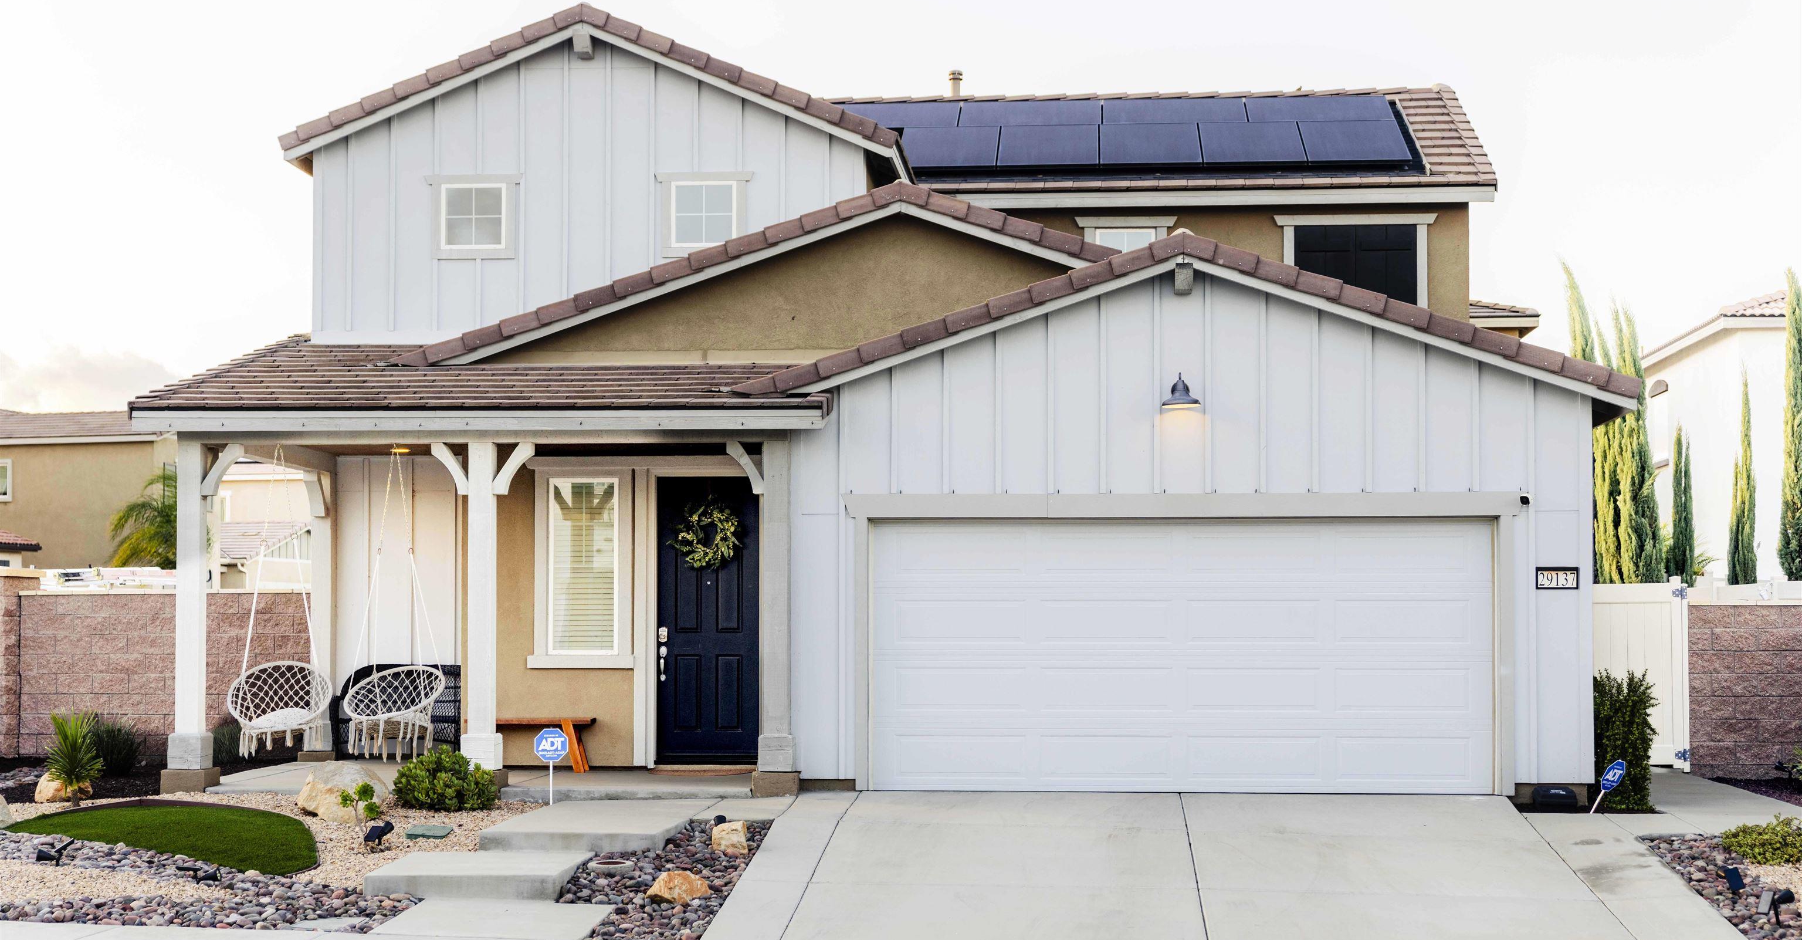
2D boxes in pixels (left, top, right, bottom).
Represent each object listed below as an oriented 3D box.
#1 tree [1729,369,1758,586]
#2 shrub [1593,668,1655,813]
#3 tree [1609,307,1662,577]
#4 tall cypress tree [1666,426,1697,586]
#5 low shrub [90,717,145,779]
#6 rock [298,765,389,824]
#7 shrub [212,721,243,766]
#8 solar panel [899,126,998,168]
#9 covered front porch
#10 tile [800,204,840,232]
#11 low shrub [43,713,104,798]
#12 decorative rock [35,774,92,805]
[{"bbox_3d":[9.812,0.990,28.000,0.380,4.350,0.380,0,-3,5],"label":"tree"},{"bbox_3d":[5.527,2.050,18.390,0.496,1.034,0.600,0,-3,5],"label":"shrub"},{"bbox_3d":[9.150,0.473,29.883,0.652,5.279,0.652,0,-3,5],"label":"tree"},{"bbox_3d":[9.379,1.240,28.821,0.364,3.639,0.364,0,-3,5],"label":"tall cypress tree"},{"bbox_3d":[-7.011,2.483,21.500,0.500,0.530,0.500,0,-3,5],"label":"low shrub"},{"bbox_3d":[-4.106,2.380,17.650,0.670,0.420,0.550,0,-3,5],"label":"rock"},{"bbox_3d":[-6.406,2.600,22.800,0.440,0.420,0.440,0,-3,5],"label":"shrub"},{"bbox_3d":[0.514,-3.397,25.453,1.046,0.050,1.560,0,23,5],"label":"solar panel"},{"bbox_3d":[-3.183,1.102,20.111,5.195,2.967,2.950,0,-3,5],"label":"covered front porch"},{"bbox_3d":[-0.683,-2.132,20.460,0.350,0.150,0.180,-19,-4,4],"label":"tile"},{"bbox_3d":[-6.300,2.188,18.300,0.460,0.700,0.460,0,-3,5],"label":"low shrub"},{"bbox_3d":[-6.520,2.477,18.700,0.430,0.240,0.360,0,-3,5],"label":"decorative rock"}]

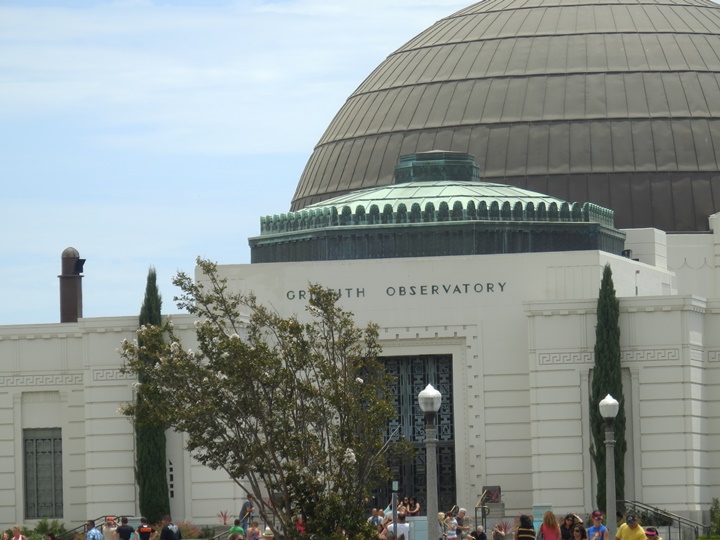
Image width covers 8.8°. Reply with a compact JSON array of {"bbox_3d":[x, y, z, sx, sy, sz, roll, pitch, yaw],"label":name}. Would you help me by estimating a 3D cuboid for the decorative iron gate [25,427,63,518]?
[{"bbox_3d":[-10.783,6.937,159.539,1.410,3.068,0.200,-2,-3,13],"label":"decorative iron gate"}]

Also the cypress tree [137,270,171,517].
[{"bbox_3d":[-6.814,4.108,154.425,1.050,8.447,1.050,-2,-3,0],"label":"cypress tree"}]

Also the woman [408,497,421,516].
[{"bbox_3d":[1.772,8.068,149.414,0.450,1.640,0.360,-2,-3,1],"label":"woman"}]

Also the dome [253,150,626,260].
[{"bbox_3d":[2.690,-2.133,161.755,12.300,3.920,12.300,-2,-3,13],"label":"dome"}]

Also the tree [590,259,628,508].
[{"bbox_3d":[8.015,3.822,150.935,1.120,7.998,1.120,-2,-3,13],"label":"tree"}]

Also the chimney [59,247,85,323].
[{"bbox_3d":[-10.120,0.580,164.442,0.850,2.811,0.850,-2,-3,13],"label":"chimney"}]

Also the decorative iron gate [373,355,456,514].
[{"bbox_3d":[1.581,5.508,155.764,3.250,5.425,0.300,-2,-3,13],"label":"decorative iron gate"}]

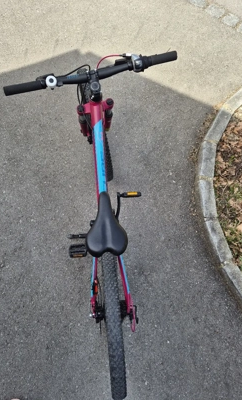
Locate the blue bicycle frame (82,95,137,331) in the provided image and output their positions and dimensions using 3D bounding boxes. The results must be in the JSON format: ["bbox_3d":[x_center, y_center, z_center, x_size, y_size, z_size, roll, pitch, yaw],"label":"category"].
[{"bbox_3d":[-0.066,0.045,1.140,0.162,0.535,0.890,-4,69,-4],"label":"blue bicycle frame"}]

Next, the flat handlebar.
[{"bbox_3d":[-0.094,-0.431,0.903,0.600,0.055,0.075,-14,71,-4],"label":"flat handlebar"}]

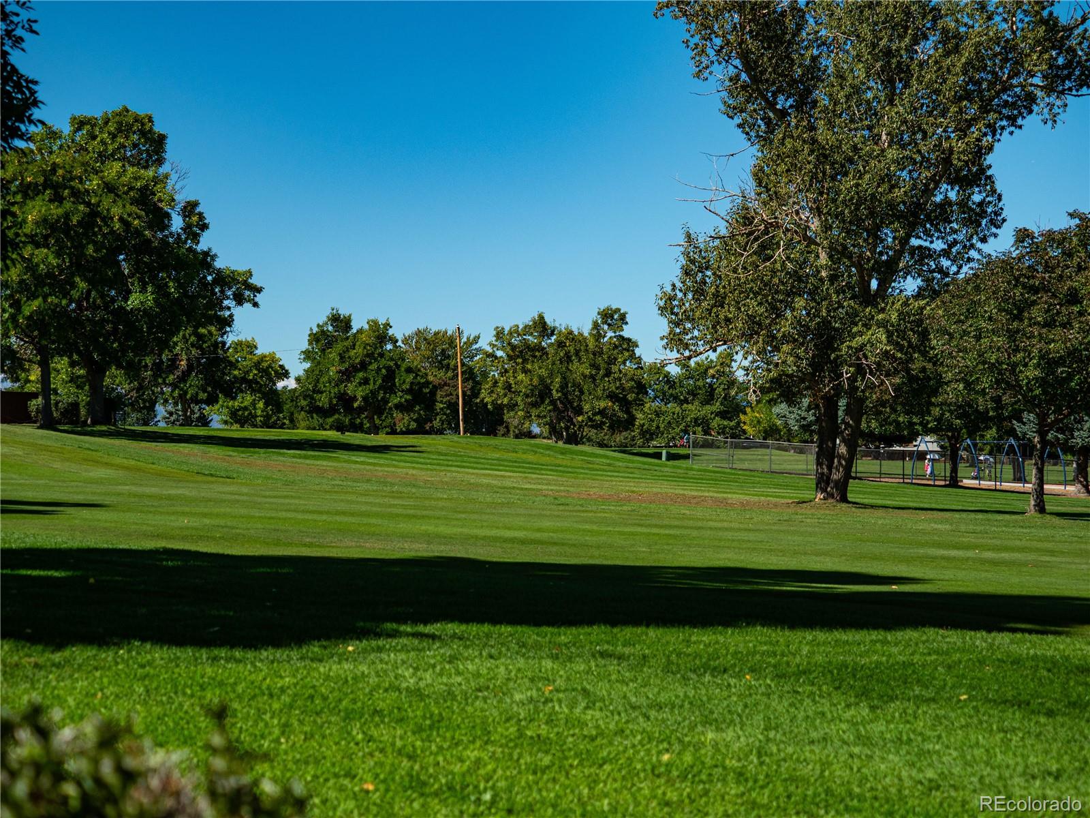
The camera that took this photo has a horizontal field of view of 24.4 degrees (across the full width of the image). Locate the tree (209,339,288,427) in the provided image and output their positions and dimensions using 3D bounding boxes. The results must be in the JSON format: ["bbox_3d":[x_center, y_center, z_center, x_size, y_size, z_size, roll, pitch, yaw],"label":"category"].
[{"bbox_3d":[-22.800,-1.800,195.000,6.400,7.500,6.200,0,-1,0],"label":"tree"}]

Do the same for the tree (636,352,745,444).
[{"bbox_3d":[15.300,-0.950,265.000,11.500,9.900,10.500,0,-1,0],"label":"tree"}]

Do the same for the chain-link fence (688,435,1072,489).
[{"bbox_3d":[17.425,2.940,138.050,0.100,1.850,31.800,0,1,-33],"label":"chain-link fence"}]

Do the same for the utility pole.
[{"bbox_3d":[-6.750,-2.260,200.000,0.290,8.800,0.290,-2,-1,0],"label":"utility pole"}]

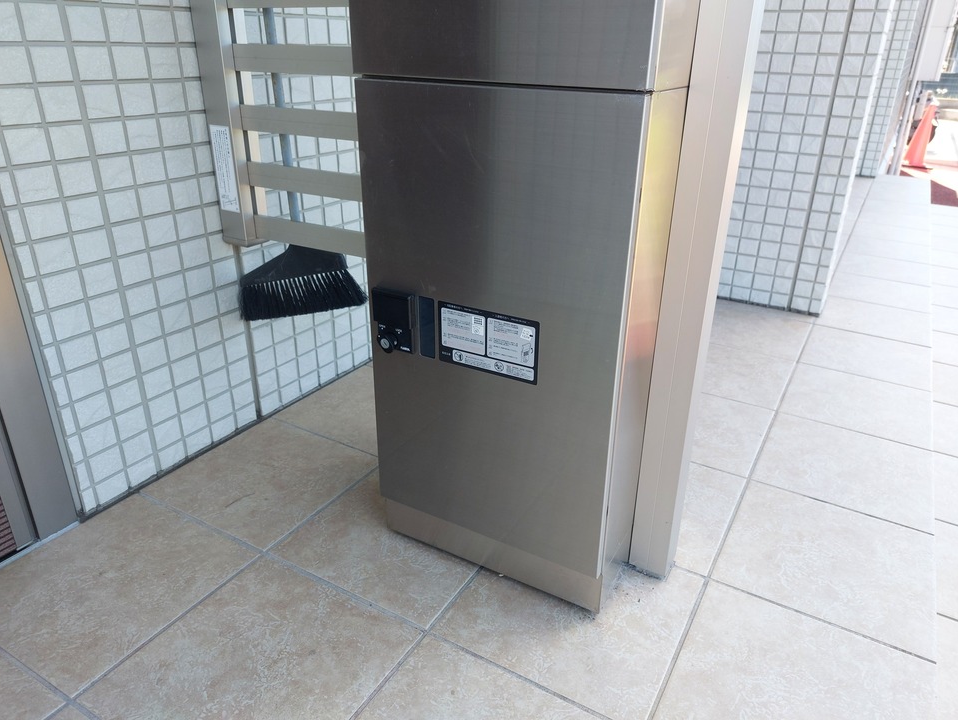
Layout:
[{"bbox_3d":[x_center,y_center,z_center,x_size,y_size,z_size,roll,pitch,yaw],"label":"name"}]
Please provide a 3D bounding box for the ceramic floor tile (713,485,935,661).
[{"bbox_3d":[0.540,0.308,1.038,0.284,0.010,0.296,15,28,28],"label":"ceramic floor tile"}]

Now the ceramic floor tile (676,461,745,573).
[{"bbox_3d":[0.289,0.244,1.176,0.296,0.010,0.296,15,28,28],"label":"ceramic floor tile"}]

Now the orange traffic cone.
[{"bbox_3d":[5.233,-2.627,7.790,0.370,0.700,0.370,15,28,28],"label":"orange traffic cone"}]

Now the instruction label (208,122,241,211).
[{"bbox_3d":[-0.440,-0.330,1.155,0.048,0.144,0.001,15,28,28],"label":"instruction label"}]

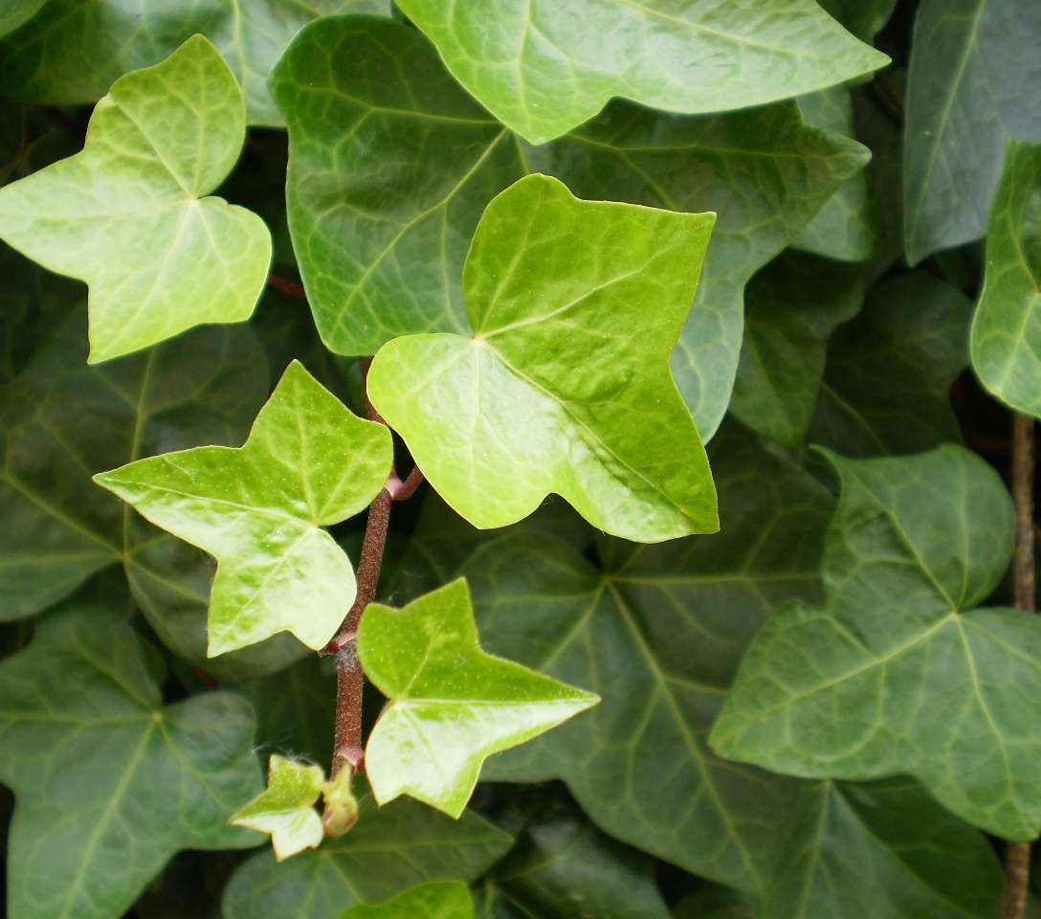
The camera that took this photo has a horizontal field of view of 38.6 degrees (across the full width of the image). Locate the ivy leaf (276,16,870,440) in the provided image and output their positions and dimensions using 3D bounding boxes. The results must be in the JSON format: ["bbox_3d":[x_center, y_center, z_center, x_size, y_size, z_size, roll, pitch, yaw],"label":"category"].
[{"bbox_3d":[0.010,-0.044,0.280,0.112,0.080,0.019,0,-20,0],"label":"ivy leaf"}]

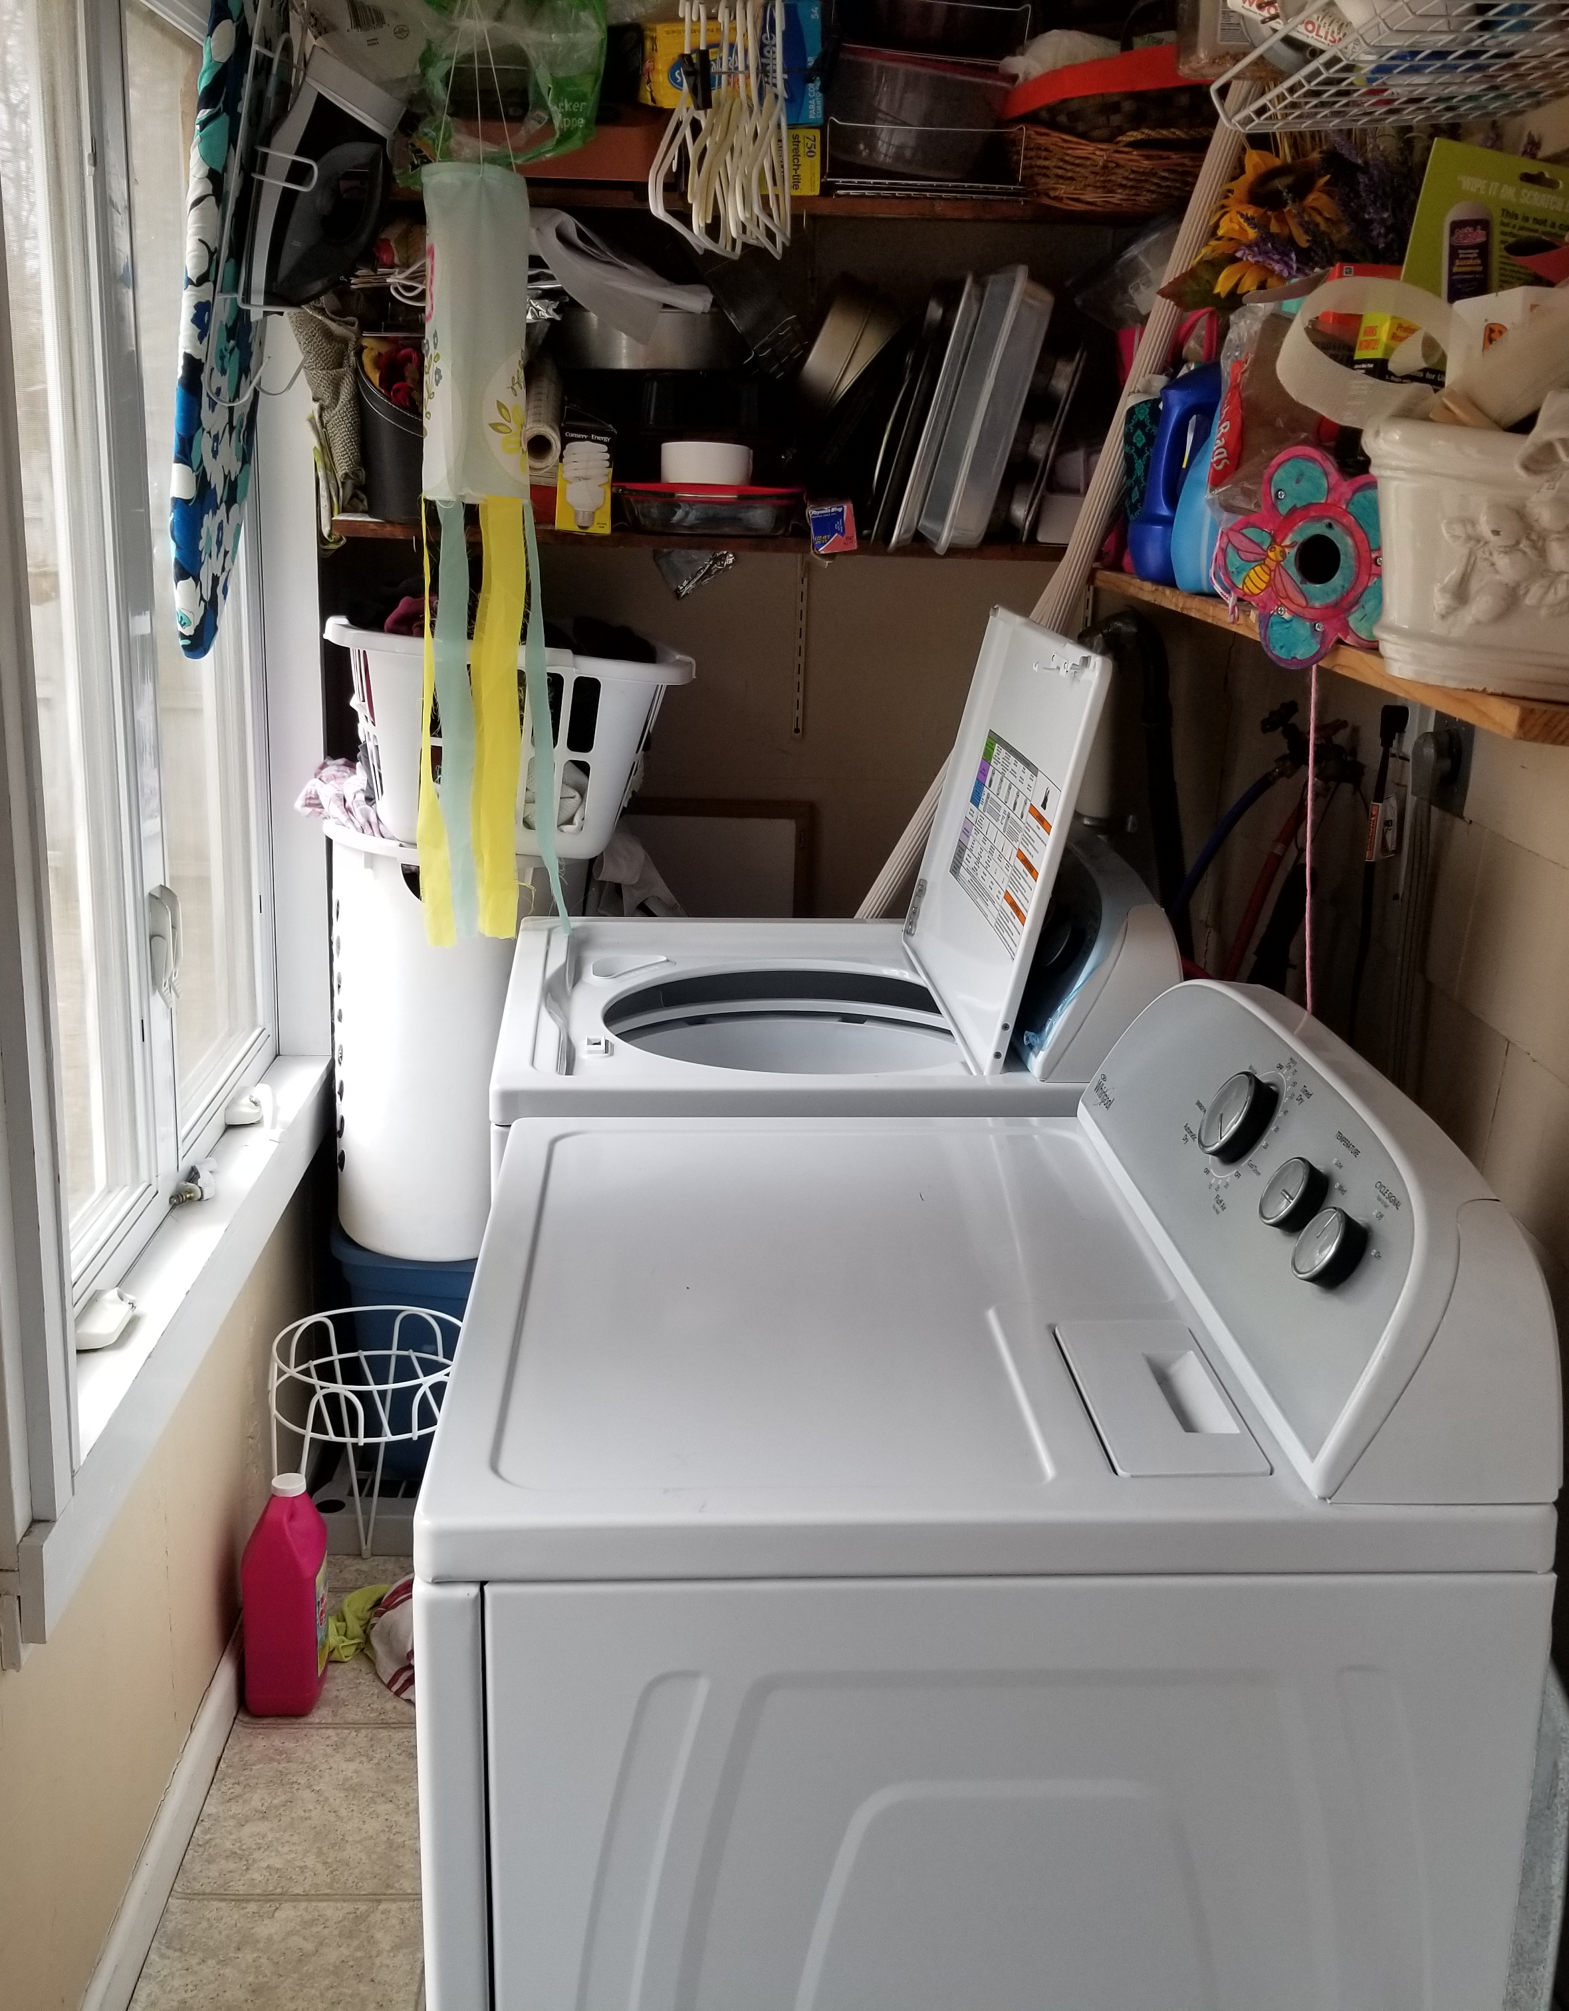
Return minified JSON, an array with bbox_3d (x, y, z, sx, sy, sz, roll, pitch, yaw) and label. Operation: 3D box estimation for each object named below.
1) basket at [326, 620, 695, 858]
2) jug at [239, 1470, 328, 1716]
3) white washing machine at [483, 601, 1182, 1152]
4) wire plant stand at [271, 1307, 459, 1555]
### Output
[{"bbox_3d":[-0.362,-0.384,2.876,0.475,0.270,0.560,5,15,-4],"label":"basket"},{"bbox_3d":[-0.618,0.713,2.495,0.095,0.295,0.125,1,15,-3],"label":"jug"},{"bbox_3d":[0.030,0.232,2.347,0.690,1.335,0.700,0,15,-6],"label":"white washing machine"},{"bbox_3d":[-0.541,0.626,2.664,0.260,0.380,0.260,1,15,-3],"label":"wire plant stand"}]

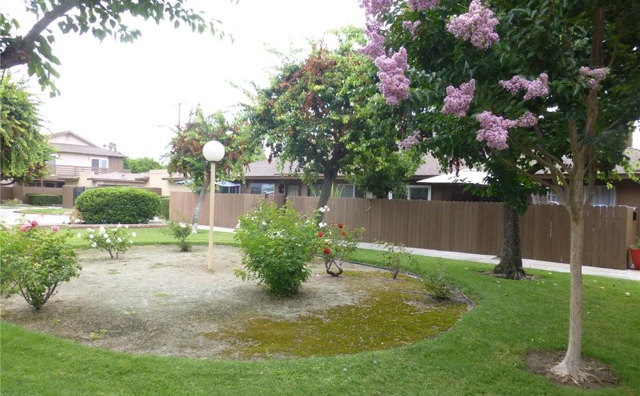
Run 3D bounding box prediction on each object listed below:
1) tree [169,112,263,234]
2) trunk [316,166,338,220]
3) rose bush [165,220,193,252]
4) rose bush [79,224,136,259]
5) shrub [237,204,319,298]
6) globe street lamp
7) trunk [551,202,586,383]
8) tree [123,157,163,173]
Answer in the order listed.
[{"bbox_3d":[-4.090,-1.056,17.200,3.700,4.826,3.600,0,1,-13],"label":"tree"},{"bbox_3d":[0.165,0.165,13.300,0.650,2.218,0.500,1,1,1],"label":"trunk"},{"bbox_3d":[-4.036,1.088,12.700,0.800,0.887,0.750,0,1,-18],"label":"rose bush"},{"bbox_3d":[-5.460,1.118,11.400,1.450,0.874,1.200,0,1,-26],"label":"rose bush"},{"bbox_3d":[-0.775,0.881,7.900,1.480,1.674,1.400,1,1,-6],"label":"shrub"},{"bbox_3d":[-2.363,0.166,9.800,0.480,2.871,0.480,0,1,-14],"label":"globe street lamp"},{"bbox_3d":[2.530,0.938,4.500,0.330,1.785,0.330,1,2,29],"label":"trunk"},{"bbox_3d":[-23.462,-2.698,60.000,6.500,5.693,6.200,0,1,-21],"label":"tree"}]

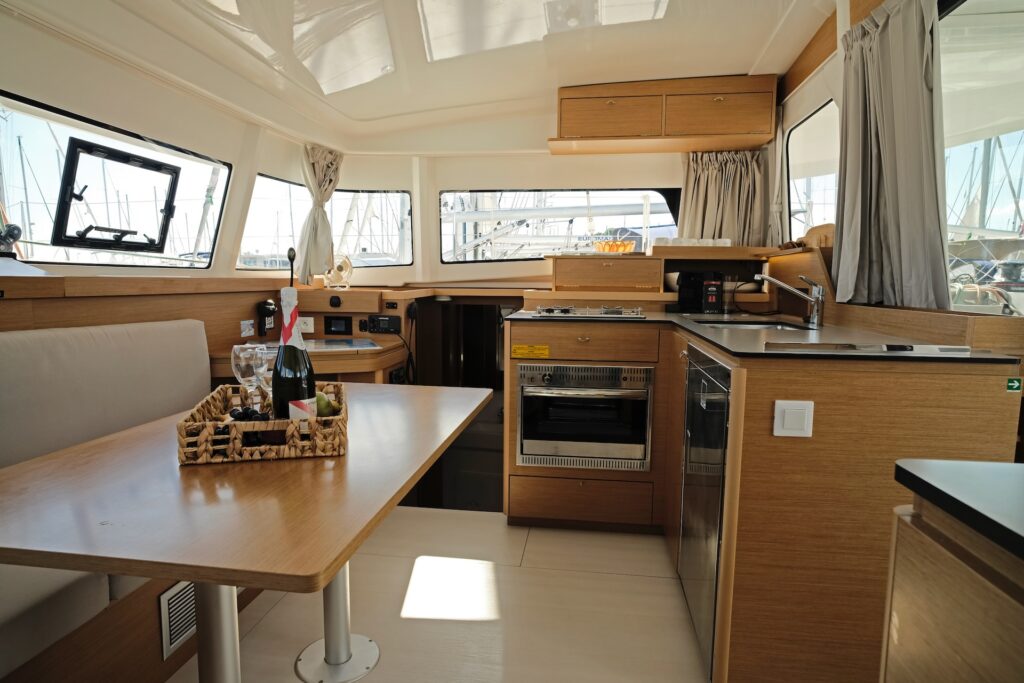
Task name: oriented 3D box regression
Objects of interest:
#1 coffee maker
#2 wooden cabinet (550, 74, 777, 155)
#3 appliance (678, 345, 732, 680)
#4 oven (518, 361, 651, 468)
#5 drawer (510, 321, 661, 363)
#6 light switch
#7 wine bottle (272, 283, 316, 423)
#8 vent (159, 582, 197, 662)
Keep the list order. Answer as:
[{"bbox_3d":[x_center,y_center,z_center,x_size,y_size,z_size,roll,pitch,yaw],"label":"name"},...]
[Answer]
[{"bbox_3d":[0.861,-0.223,2.631,0.209,0.193,0.220,2,7,7],"label":"coffee maker"},{"bbox_3d":[0.692,-1.077,2.760,1.001,0.263,0.378,2,7,7],"label":"wooden cabinet"},{"bbox_3d":[0.840,0.453,1.698,0.550,0.820,0.556,2,7,7],"label":"appliance"},{"bbox_3d":[0.311,0.283,2.475,0.536,0.421,0.460,2,7,7],"label":"oven"},{"bbox_3d":[0.306,-0.017,2.436,0.580,0.142,0.400,2,7,7],"label":"drawer"},{"bbox_3d":[0.644,0.177,1.296,0.083,0.082,0.013,2,7,7],"label":"light switch"},{"bbox_3d":[-0.466,0.044,1.215,0.088,0.318,0.088,2,7,7],"label":"wine bottle"},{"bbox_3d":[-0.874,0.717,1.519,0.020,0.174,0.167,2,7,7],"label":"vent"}]

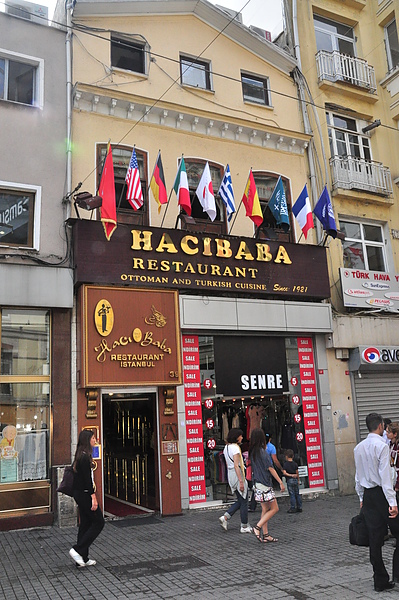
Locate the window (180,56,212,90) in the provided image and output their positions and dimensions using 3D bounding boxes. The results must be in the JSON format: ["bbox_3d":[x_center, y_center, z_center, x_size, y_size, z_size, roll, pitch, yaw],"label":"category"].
[{"bbox_3d":[-0.074,-5.389,12.289,0.800,0.820,0.150,3,-13,-25],"label":"window"}]

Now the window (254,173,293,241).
[{"bbox_3d":[1.776,-2.197,12.371,1.085,1.933,0.150,3,-13,-25],"label":"window"}]

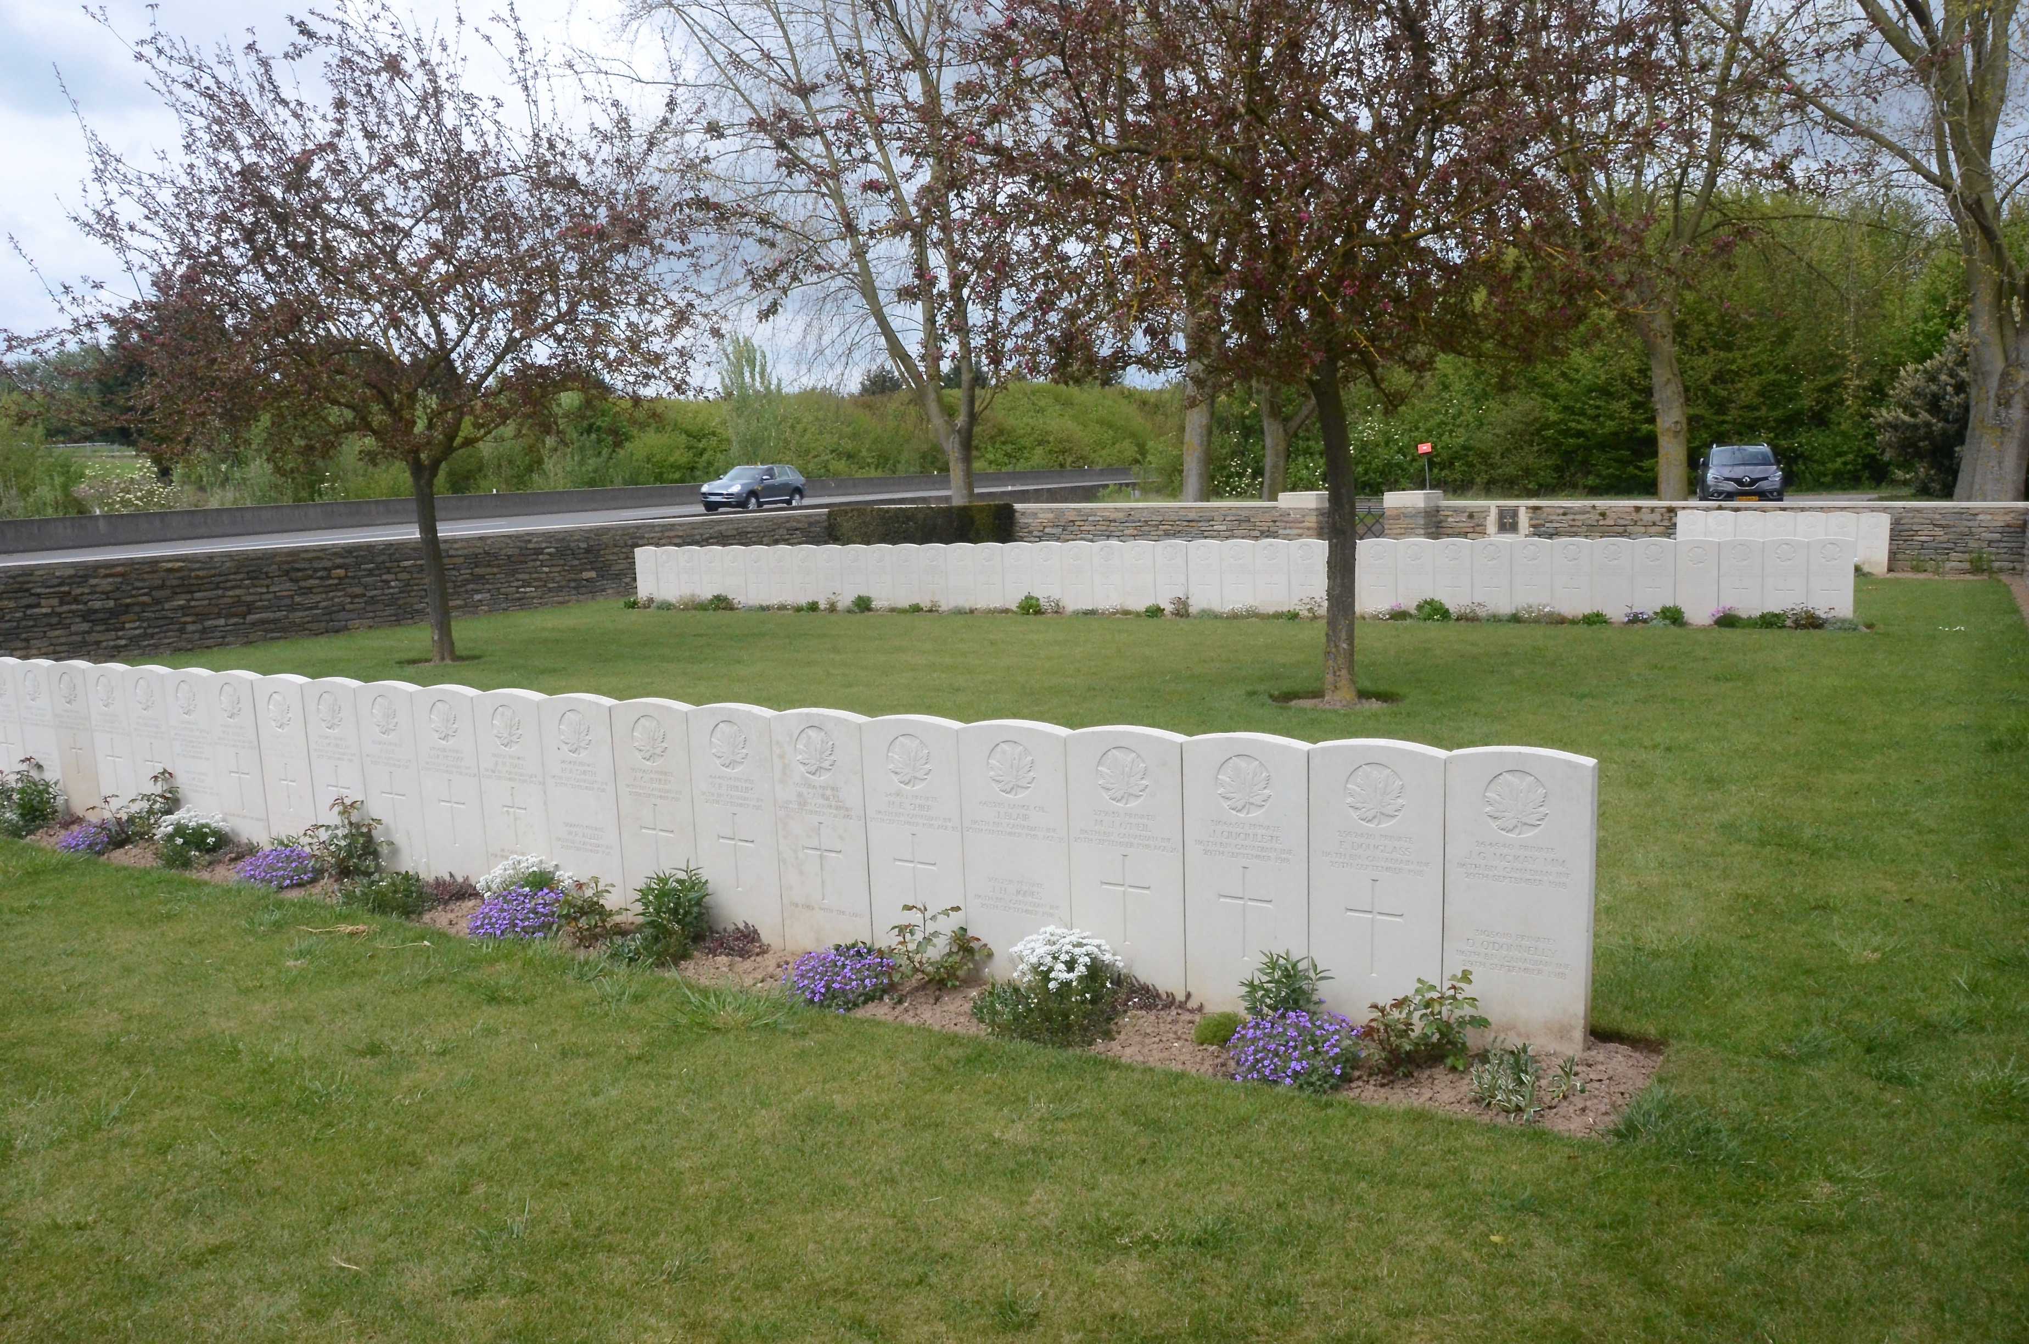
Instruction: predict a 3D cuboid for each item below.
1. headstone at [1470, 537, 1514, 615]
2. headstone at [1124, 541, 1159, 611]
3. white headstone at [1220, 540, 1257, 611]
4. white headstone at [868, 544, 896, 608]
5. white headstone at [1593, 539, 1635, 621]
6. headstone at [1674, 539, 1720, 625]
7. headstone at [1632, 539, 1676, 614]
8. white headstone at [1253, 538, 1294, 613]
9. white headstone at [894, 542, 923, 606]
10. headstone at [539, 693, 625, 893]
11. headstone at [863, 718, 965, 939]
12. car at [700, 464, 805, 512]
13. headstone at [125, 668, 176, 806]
[{"bbox_3d":[4.713,-0.914,14.958,0.381,0.825,0.078,3,10,30],"label":"headstone"},{"bbox_3d":[1.400,-1.042,16.760,0.381,0.813,0.076,2,9,30],"label":"headstone"},{"bbox_3d":[2.393,-1.003,16.186,0.381,0.813,0.076,2,9,30],"label":"white headstone"},{"bbox_3d":[-1.585,-1.161,18.554,0.381,0.825,0.078,3,10,30],"label":"white headstone"},{"bbox_3d":[5.644,-0.868,14.303,0.381,0.813,0.076,2,9,30],"label":"white headstone"},{"bbox_3d":[6.319,-0.845,14.044,0.381,0.825,0.078,3,10,30],"label":"headstone"},{"bbox_3d":[5.961,-0.854,14.120,0.381,0.813,0.076,2,9,30],"label":"headstone"},{"bbox_3d":[2.723,-0.990,15.995,0.381,0.813,0.076,2,9,30],"label":"white headstone"},{"bbox_3d":[-1.252,-1.149,18.364,0.381,0.825,0.078,3,10,30],"label":"white headstone"},{"bbox_3d":[-1.600,0.490,5.721,0.380,0.830,0.076,3,10,31],"label":"headstone"},{"bbox_3d":[-0.307,0.554,4.940,0.381,0.830,0.078,2,9,30],"label":"headstone"},{"bbox_3d":[-9.528,-6.758,55.790,1.940,1.700,4.780,2,8,25],"label":"car"},{"bbox_3d":[-4.163,0.373,7.389,0.381,0.835,0.078,3,10,31],"label":"headstone"}]

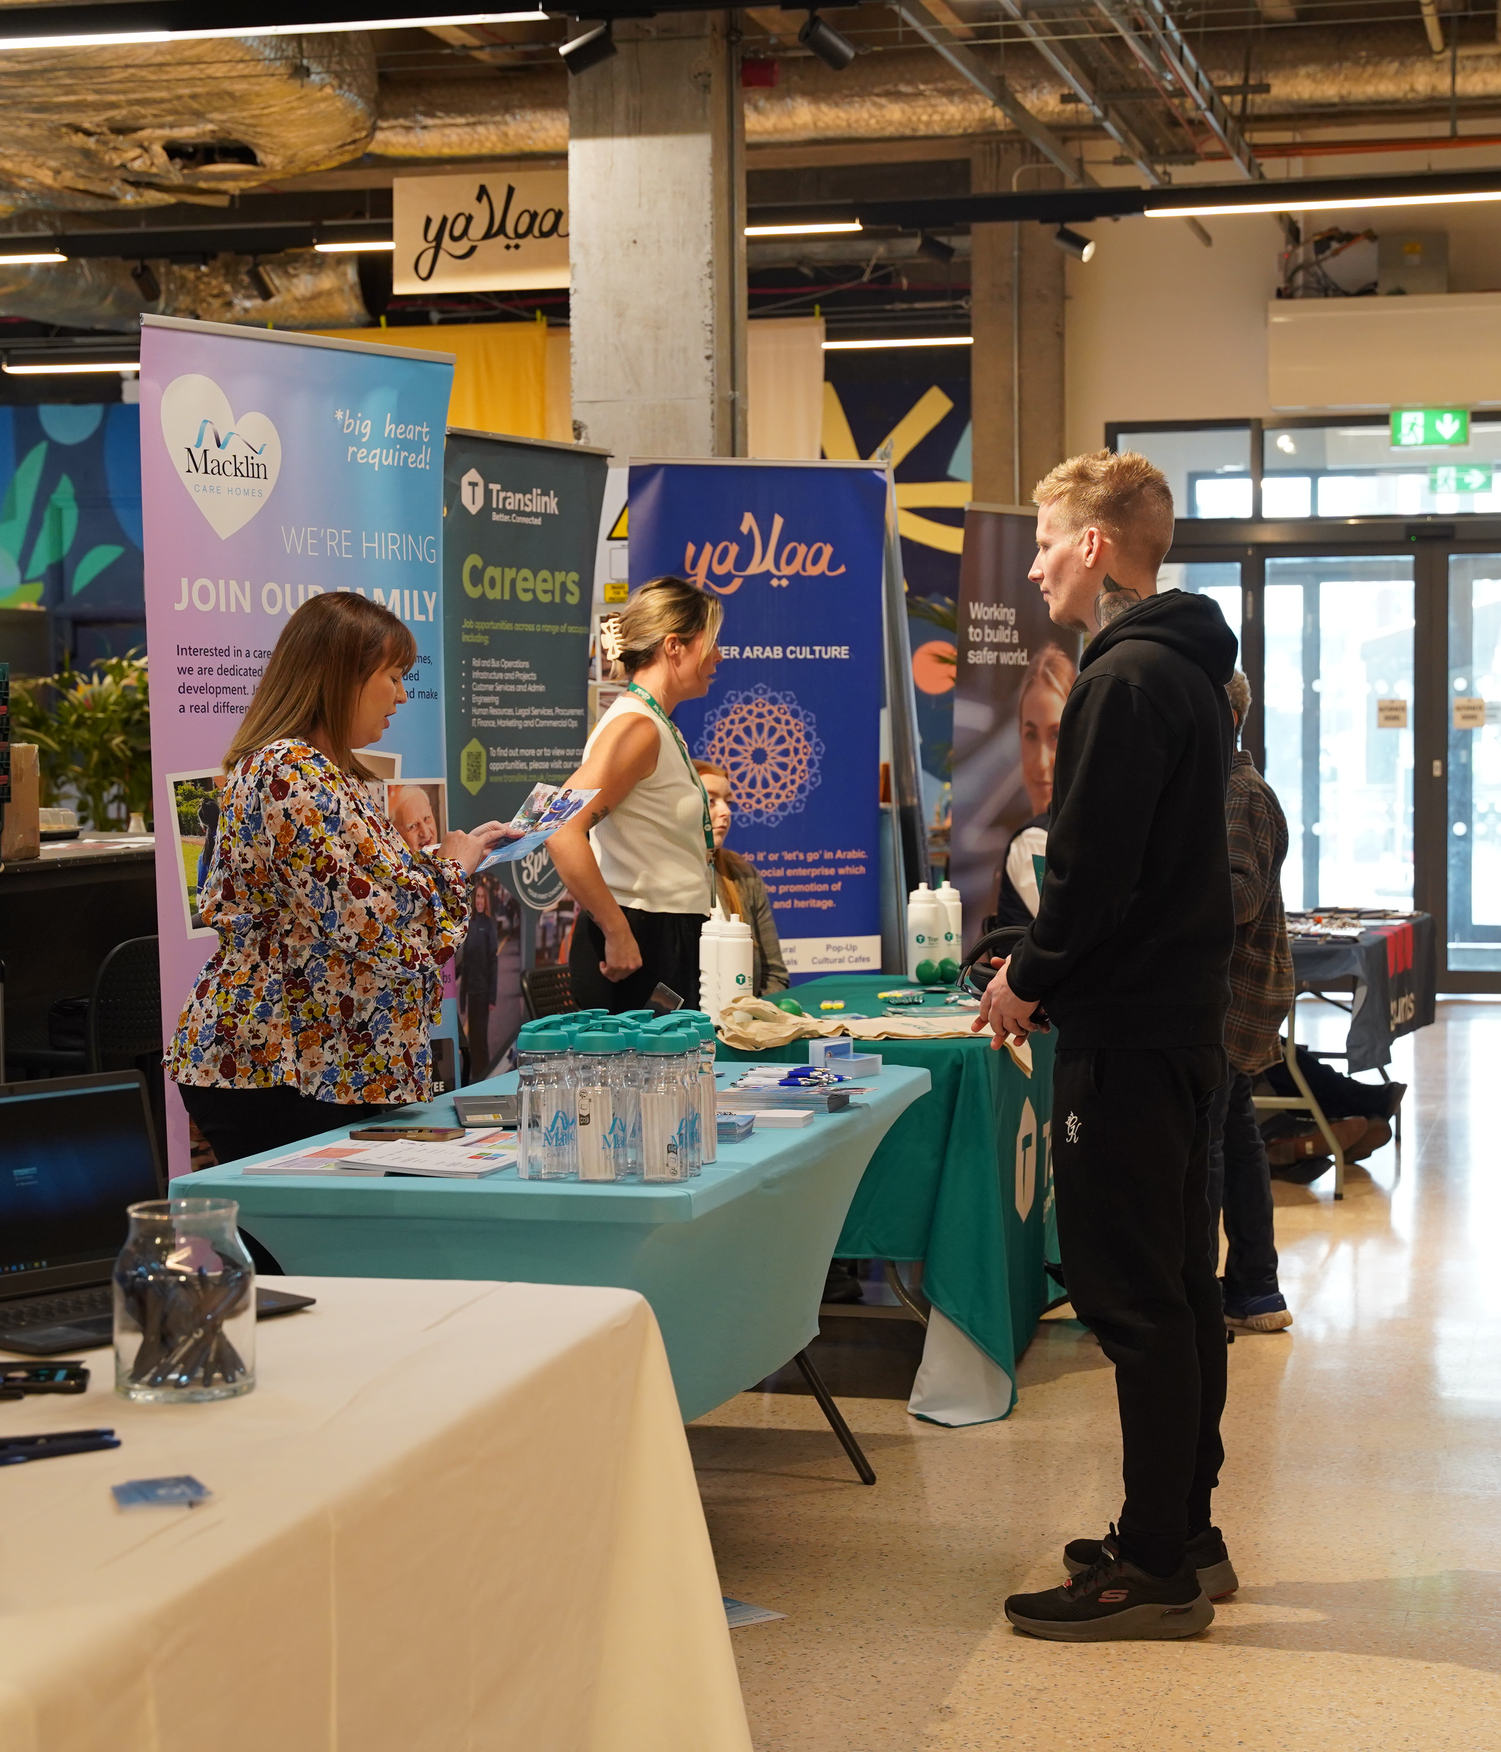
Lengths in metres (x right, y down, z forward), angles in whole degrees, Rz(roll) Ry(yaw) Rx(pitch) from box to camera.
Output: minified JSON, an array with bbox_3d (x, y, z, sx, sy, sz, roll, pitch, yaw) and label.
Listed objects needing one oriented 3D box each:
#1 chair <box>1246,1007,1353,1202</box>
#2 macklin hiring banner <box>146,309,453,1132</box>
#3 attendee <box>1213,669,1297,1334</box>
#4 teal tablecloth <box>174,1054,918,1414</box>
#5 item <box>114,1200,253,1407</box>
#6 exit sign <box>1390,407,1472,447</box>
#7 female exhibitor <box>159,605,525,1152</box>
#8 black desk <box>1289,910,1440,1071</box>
[{"bbox_3d":[1.627,0.601,10.532,0.480,0.680,0.450,1,2,13],"label":"chair"},{"bbox_3d":[-0.790,0.068,6.338,0.110,2.080,0.810,-1,1,36],"label":"macklin hiring banner"},{"bbox_3d":[1.051,0.244,8.227,0.440,1.600,0.480,0,2,13],"label":"attendee"},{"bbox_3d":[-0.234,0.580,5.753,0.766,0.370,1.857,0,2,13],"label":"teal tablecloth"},{"bbox_3d":[-0.551,0.411,3.399,0.140,0.180,0.140,0,2,0],"label":"item"},{"bbox_3d":[3.482,-2.291,17.923,0.400,0.200,0.060,1,2,17],"label":"exit sign"},{"bbox_3d":[-0.674,0.331,5.768,0.560,1.600,0.520,0,2,-6],"label":"female exhibitor"},{"bbox_3d":[1.712,0.546,11.138,0.720,0.750,1.680,0,2,18],"label":"black desk"}]

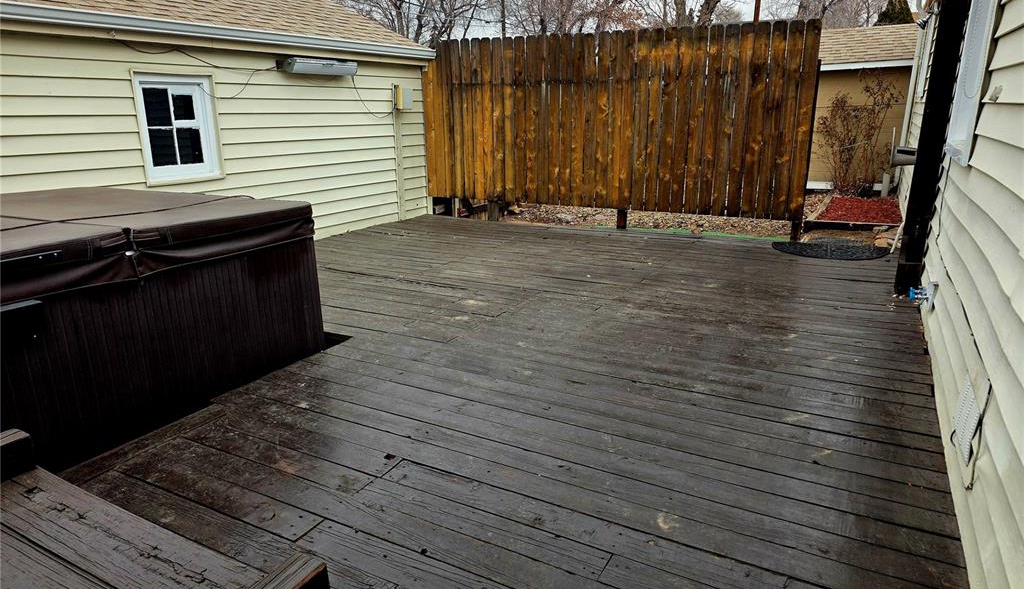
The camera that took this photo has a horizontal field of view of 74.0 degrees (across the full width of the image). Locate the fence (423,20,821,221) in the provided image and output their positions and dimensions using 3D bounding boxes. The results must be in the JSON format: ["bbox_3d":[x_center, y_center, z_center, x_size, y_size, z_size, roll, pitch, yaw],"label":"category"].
[{"bbox_3d":[0.920,-1.844,7.371,4.320,1.880,0.120,7,18,25],"label":"fence"}]

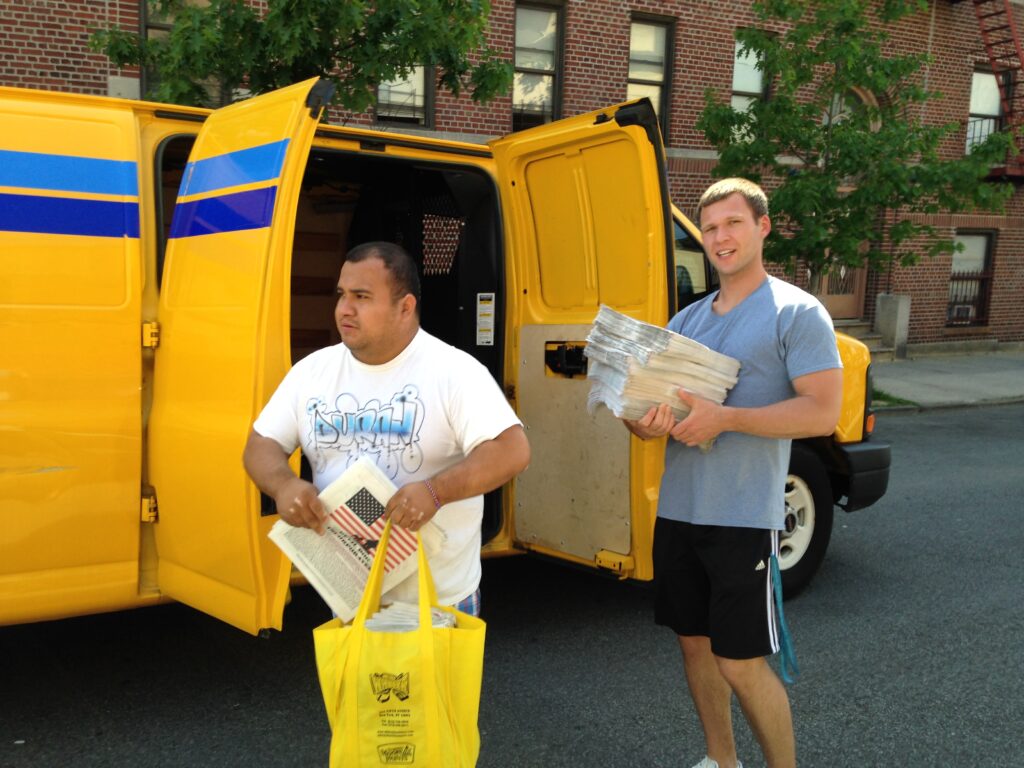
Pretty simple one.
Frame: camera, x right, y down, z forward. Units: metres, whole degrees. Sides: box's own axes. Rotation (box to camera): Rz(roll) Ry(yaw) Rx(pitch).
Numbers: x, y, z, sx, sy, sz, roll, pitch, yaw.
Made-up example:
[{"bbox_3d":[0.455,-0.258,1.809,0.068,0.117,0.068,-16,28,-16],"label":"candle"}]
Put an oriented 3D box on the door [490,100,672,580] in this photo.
[{"bbox_3d":[0.212,-0.130,3.360,0.190,1.500,0.750,-4,4,-38],"label":"door"}]

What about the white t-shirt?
[{"bbox_3d":[-0.292,0.190,2.270,0.590,0.650,0.350,3,9,11],"label":"white t-shirt"}]

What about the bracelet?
[{"bbox_3d":[-0.168,0.232,2.060,0.016,0.072,0.065,-23,-5,-31],"label":"bracelet"}]

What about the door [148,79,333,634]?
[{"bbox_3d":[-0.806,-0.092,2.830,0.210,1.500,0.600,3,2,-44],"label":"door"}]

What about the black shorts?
[{"bbox_3d":[0.560,0.505,2.660,0.370,0.430,0.310,8,11,35],"label":"black shorts"}]

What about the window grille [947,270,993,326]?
[{"bbox_3d":[7.310,-1.370,15.600,0.920,0.890,0.090,-3,10,-25],"label":"window grille"}]

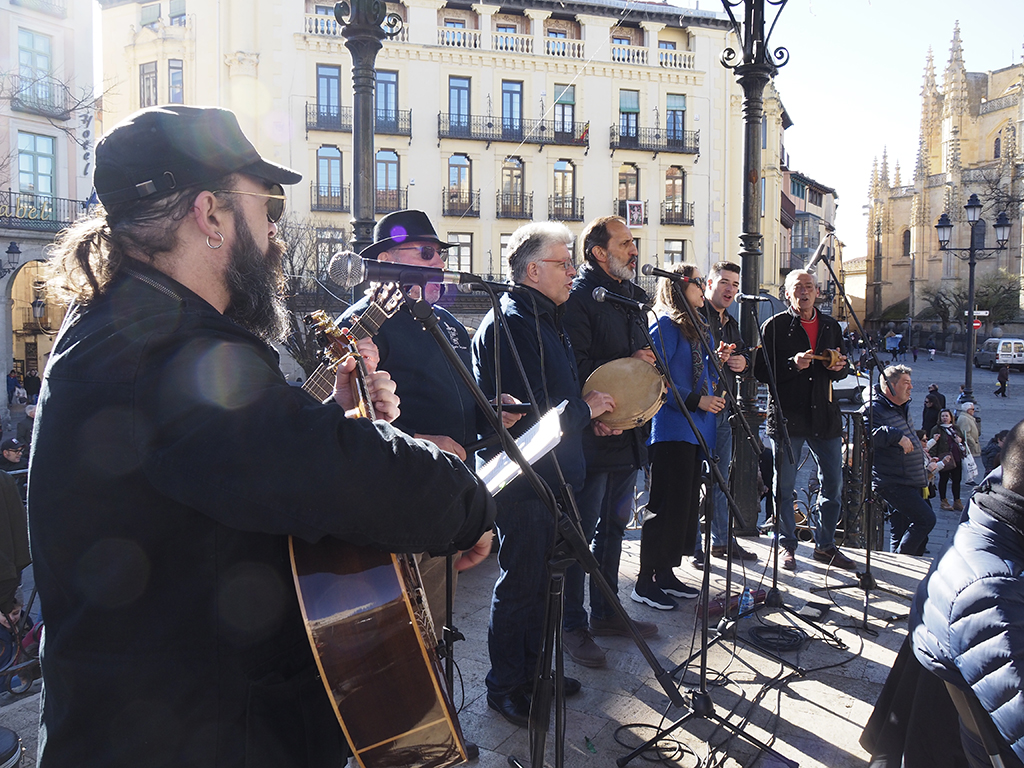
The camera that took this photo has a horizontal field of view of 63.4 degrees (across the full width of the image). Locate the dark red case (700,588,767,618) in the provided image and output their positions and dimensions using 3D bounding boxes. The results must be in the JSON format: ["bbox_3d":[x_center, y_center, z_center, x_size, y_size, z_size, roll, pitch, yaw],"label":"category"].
[{"bbox_3d":[1.045,1.058,3.996,0.445,0.050,0.075,-2,4,-31],"label":"dark red case"}]

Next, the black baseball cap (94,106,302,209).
[{"bbox_3d":[-0.419,-0.310,1.130,0.275,0.135,0.185,-2,3,-33],"label":"black baseball cap"}]

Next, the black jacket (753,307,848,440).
[{"bbox_3d":[1.695,-0.062,4.880,0.550,0.800,0.380,0,3,-2],"label":"black jacket"}]

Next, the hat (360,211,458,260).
[{"bbox_3d":[-0.312,-0.451,2.500,0.300,0.135,0.270,1,3,27],"label":"hat"}]

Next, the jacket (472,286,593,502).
[{"bbox_3d":[0.072,0.033,2.880,0.420,0.770,0.520,1,3,25],"label":"jacket"}]

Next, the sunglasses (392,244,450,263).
[{"bbox_3d":[-0.281,-0.373,2.400,0.143,0.046,0.145,1,3,30],"label":"sunglasses"}]

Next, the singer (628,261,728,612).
[{"bbox_3d":[0.830,0.234,4.145,0.440,1.675,0.470,2,3,30],"label":"singer"}]

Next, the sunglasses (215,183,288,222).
[{"bbox_3d":[-0.400,-0.243,1.100,0.143,0.053,0.143,-2,4,-44],"label":"sunglasses"}]

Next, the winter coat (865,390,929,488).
[{"bbox_3d":[2.451,0.349,5.300,0.380,0.660,0.520,2,3,40],"label":"winter coat"}]

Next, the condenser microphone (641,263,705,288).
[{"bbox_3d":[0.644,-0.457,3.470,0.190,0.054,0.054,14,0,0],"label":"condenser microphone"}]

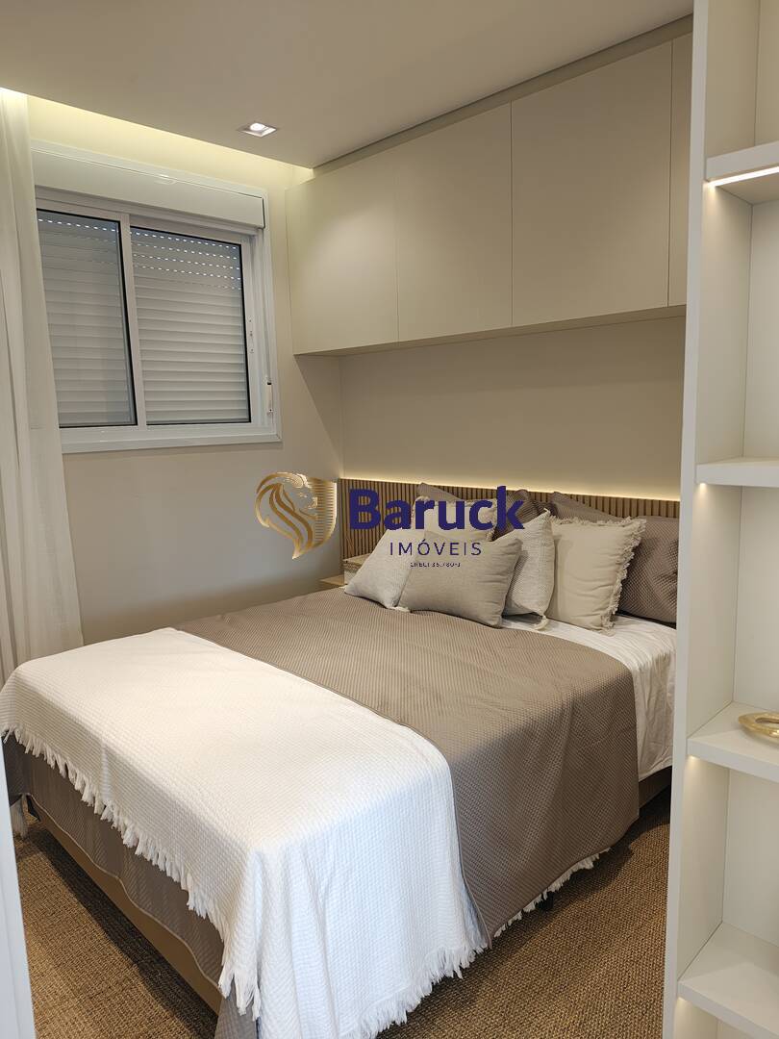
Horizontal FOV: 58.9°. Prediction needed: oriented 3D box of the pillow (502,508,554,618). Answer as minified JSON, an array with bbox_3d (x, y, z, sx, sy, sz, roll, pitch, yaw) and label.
[{"bbox_3d":[0.426,0.185,2.823,0.420,0.410,0.140,-6,-22,23],"label":"pillow"}]

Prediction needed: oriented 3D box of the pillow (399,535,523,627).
[{"bbox_3d":[0.280,0.228,2.812,0.490,0.350,0.140,6,-20,40],"label":"pillow"}]

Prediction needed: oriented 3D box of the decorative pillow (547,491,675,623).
[{"bbox_3d":[0.911,0.157,2.753,0.660,0.480,0.170,7,-1,43],"label":"decorative pillow"}]

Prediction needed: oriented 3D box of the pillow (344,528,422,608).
[{"bbox_3d":[0.012,0.195,3.139,0.140,0.420,0.430,43,-19,-31],"label":"pillow"}]

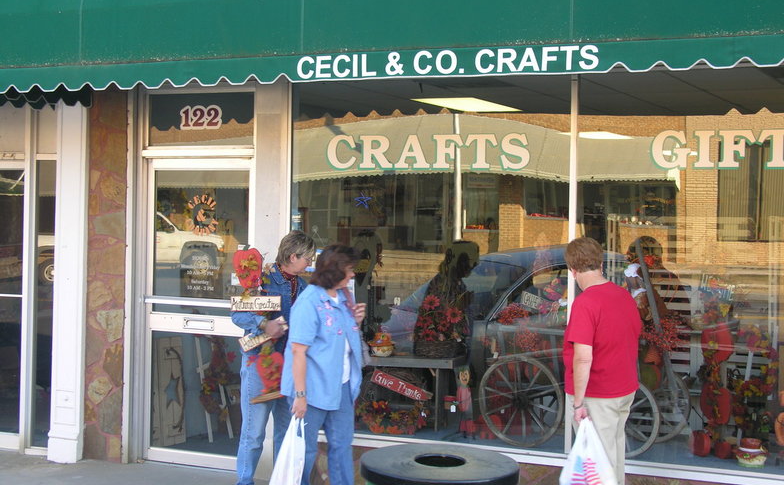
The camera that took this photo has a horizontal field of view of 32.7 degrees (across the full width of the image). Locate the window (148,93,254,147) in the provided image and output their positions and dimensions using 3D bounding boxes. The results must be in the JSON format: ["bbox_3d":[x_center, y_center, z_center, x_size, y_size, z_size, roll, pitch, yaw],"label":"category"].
[{"bbox_3d":[-1.301,-0.837,9.096,0.870,0.365,0.050,2,1,27],"label":"window"}]

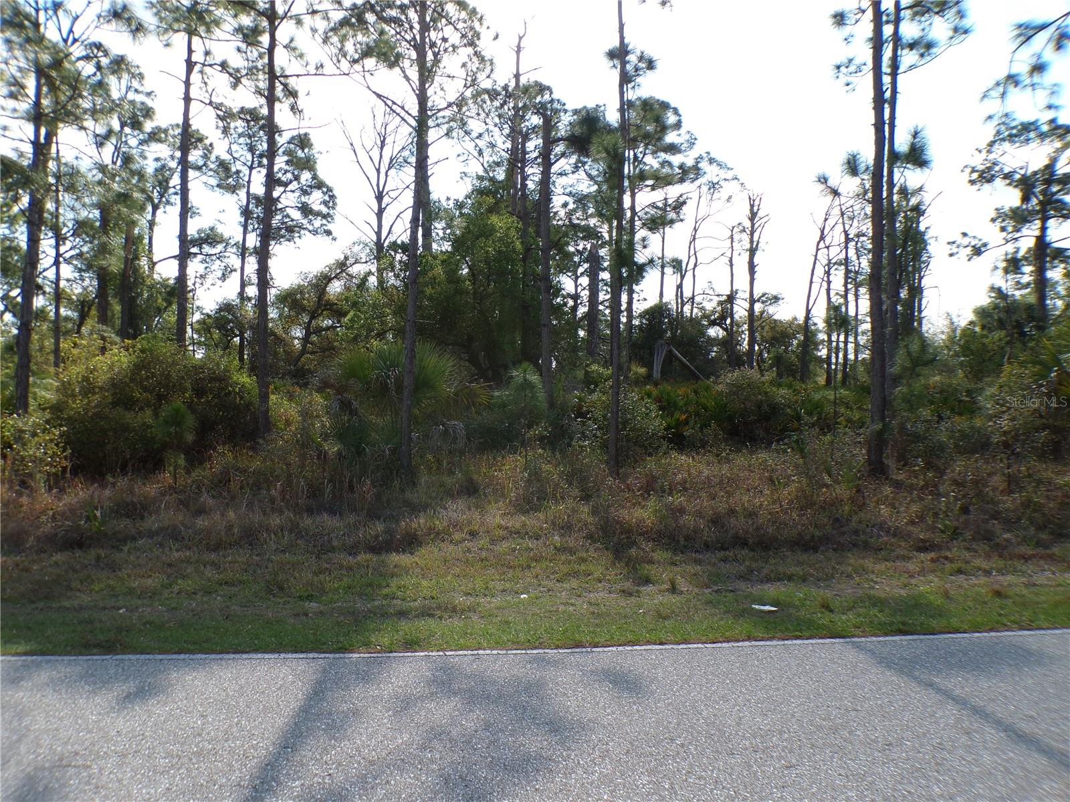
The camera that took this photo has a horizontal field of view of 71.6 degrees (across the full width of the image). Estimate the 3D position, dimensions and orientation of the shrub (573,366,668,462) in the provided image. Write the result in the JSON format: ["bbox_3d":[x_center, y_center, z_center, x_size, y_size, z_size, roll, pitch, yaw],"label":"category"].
[{"bbox_3d":[1.642,0.294,14.500,1.800,1.900,1.700,0,1,0],"label":"shrub"}]

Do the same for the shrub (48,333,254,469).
[{"bbox_3d":[-7.098,0.093,13.800,3.600,2.550,2.800,0,1,0],"label":"shrub"}]

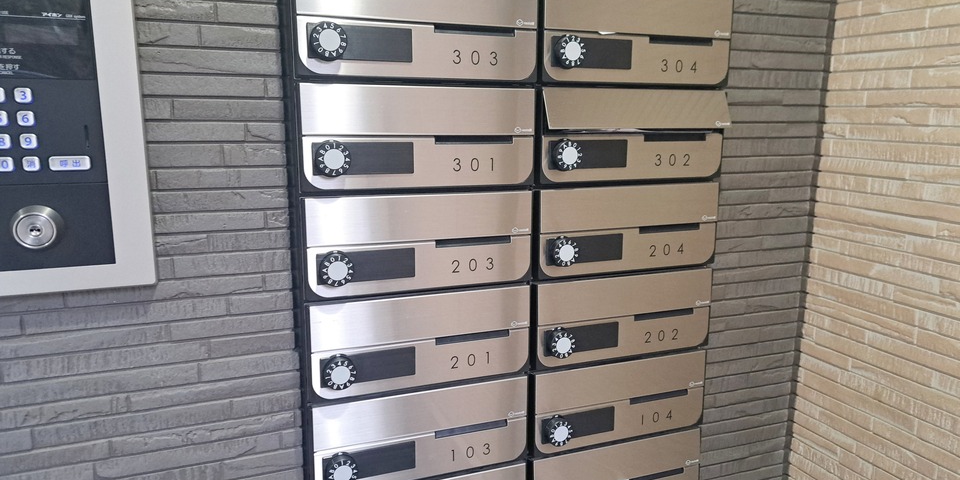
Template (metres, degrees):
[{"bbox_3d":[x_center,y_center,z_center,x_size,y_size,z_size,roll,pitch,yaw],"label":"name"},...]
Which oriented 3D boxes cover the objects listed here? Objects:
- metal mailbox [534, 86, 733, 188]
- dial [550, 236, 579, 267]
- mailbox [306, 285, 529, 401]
[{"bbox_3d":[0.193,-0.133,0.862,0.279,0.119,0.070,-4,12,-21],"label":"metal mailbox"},{"bbox_3d":[0.104,0.015,0.825,0.037,0.037,0.018,-4,12,-21],"label":"dial"},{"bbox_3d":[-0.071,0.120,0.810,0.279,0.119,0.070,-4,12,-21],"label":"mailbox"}]

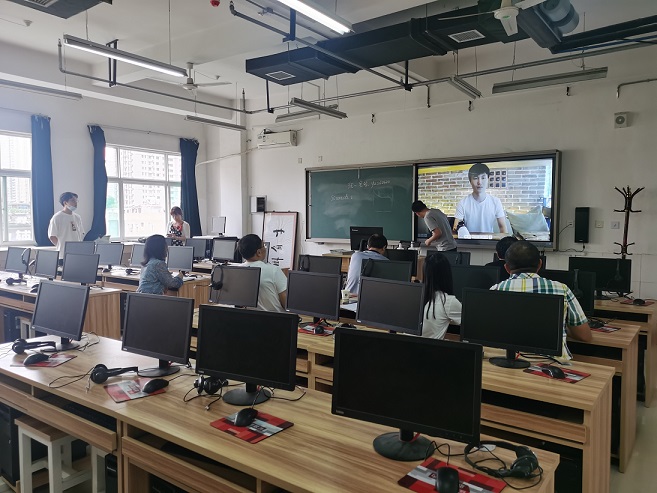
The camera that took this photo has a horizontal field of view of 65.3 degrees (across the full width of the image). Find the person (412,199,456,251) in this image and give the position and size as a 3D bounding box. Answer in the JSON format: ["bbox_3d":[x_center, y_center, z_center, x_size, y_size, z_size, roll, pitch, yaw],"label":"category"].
[{"bbox_3d":[1.391,0.233,6.829,0.700,1.680,0.500,1,4,24],"label":"person"}]

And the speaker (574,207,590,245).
[{"bbox_3d":[3.152,-0.264,6.331,0.155,0.435,0.160,2,4,37],"label":"speaker"}]

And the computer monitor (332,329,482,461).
[{"bbox_3d":[0.234,0.449,1.585,0.477,0.352,0.190,2,4,30],"label":"computer monitor"}]

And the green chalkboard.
[{"bbox_3d":[0.454,-0.672,8.247,2.060,1.190,0.080,2,4,36],"label":"green chalkboard"}]

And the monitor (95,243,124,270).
[{"bbox_3d":[-3.138,0.154,7.356,0.500,0.365,0.200,2,4,29],"label":"monitor"}]

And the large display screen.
[{"bbox_3d":[2.105,-0.587,7.122,2.020,1.230,0.100,2,4,36],"label":"large display screen"}]

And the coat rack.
[{"bbox_3d":[3.292,0.231,5.732,0.420,1.794,0.420,2,4,36],"label":"coat rack"}]

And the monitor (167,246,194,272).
[{"bbox_3d":[-1.763,0.188,6.146,0.475,0.345,0.195,2,4,36],"label":"monitor"}]

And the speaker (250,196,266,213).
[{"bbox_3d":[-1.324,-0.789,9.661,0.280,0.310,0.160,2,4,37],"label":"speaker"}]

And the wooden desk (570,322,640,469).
[{"bbox_3d":[1.285,0.881,3.520,1.400,0.745,0.620,2,4,36],"label":"wooden desk"}]

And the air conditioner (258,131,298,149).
[{"bbox_3d":[-0.926,-1.919,9.282,0.800,0.275,0.200,2,4,37],"label":"air conditioner"}]

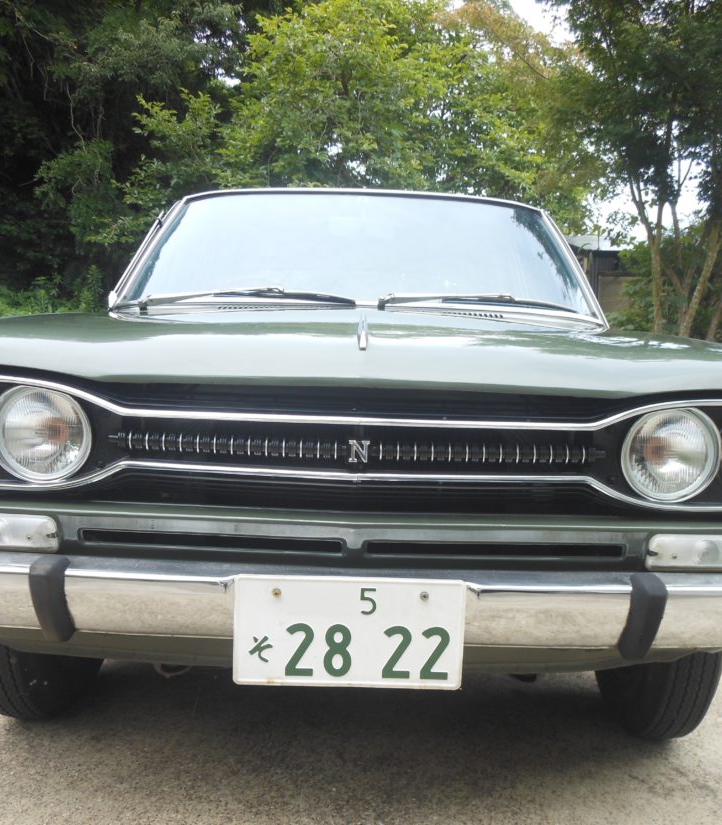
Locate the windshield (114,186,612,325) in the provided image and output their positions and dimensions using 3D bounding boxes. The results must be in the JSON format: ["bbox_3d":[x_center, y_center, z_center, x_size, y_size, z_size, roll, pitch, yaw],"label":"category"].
[{"bbox_3d":[0.002,-0.458,2.298,1.380,0.552,0.135,2,-38,0],"label":"windshield"}]

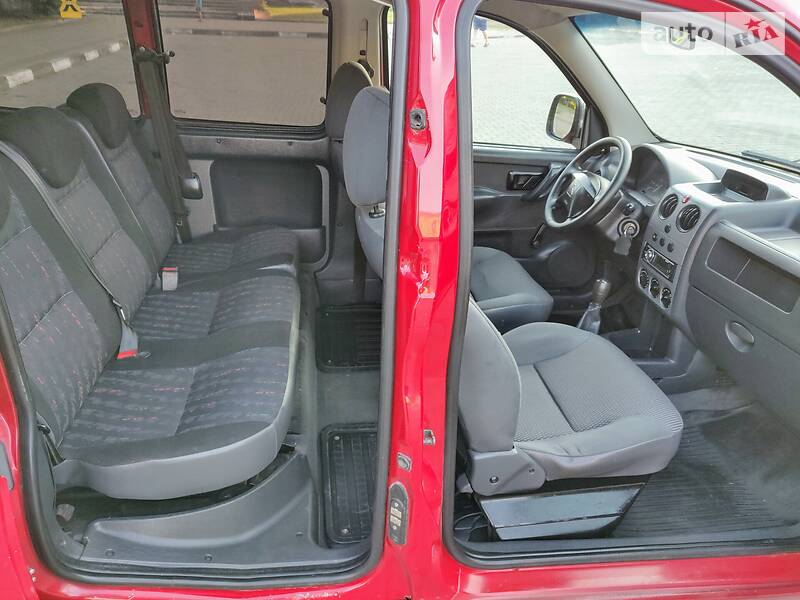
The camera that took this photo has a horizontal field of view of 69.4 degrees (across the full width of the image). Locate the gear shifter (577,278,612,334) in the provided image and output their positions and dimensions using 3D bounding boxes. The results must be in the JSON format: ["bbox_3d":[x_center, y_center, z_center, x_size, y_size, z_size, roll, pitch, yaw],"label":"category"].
[{"bbox_3d":[0.649,0.039,1.931,0.107,0.230,0.092,0,26,-8],"label":"gear shifter"}]

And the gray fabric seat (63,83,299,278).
[{"bbox_3d":[-0.726,-0.361,2.011,0.740,0.714,0.449,0,26,-8],"label":"gray fabric seat"}]

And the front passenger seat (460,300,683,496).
[{"bbox_3d":[0.292,-0.037,1.433,0.877,0.903,0.525,0,26,-8],"label":"front passenger seat"}]

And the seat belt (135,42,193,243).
[{"bbox_3d":[-0.875,-0.558,2.183,0.143,0.714,0.092,0,26,-8],"label":"seat belt"}]

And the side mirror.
[{"bbox_3d":[0.750,-0.804,2.555,0.122,0.219,0.194,-6,28,-19],"label":"side mirror"}]

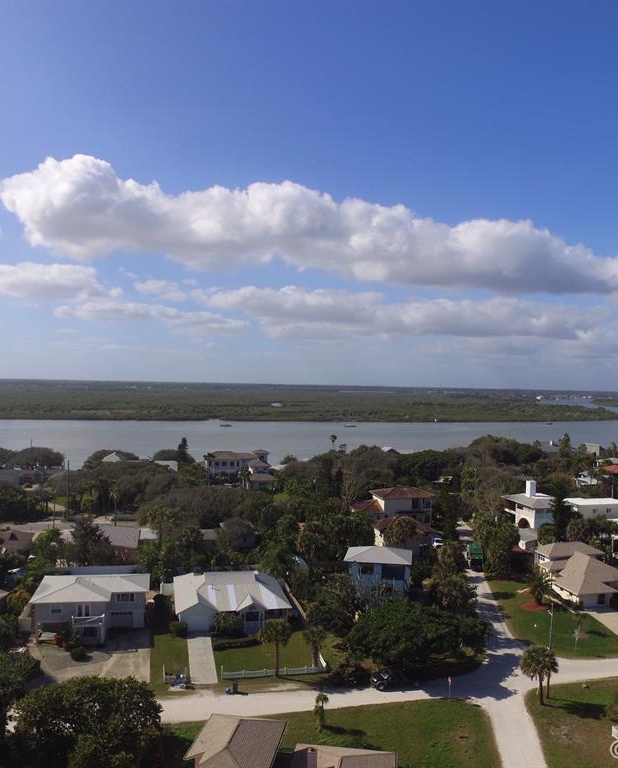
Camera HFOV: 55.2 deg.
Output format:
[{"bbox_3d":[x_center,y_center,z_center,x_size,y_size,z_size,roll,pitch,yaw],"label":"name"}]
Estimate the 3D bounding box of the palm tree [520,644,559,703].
[{"bbox_3d":[24.013,30.342,62.015,3.800,6.200,3.500,1,0,0],"label":"palm tree"}]

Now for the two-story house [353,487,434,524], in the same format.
[{"bbox_3d":[20.530,29.432,145.615,17.800,7.800,9.800,1,0,-19],"label":"two-story house"}]

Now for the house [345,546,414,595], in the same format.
[{"bbox_3d":[10.728,29.418,92.315,10.200,7.500,7.600,1,0,9],"label":"house"}]

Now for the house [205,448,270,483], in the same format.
[{"bbox_3d":[-24.036,27.236,198.014,20.500,11.000,14.000,1,0,-12],"label":"house"}]

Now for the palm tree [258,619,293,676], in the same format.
[{"bbox_3d":[-3.723,30.752,68.569,4.000,6.500,4.000,1,0,0],"label":"palm tree"}]

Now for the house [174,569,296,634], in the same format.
[{"bbox_3d":[-11.983,31.159,88.269,15.600,5.400,14.800,1,0,-11],"label":"house"}]

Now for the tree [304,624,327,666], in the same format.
[{"bbox_3d":[0.806,30.487,68.715,2.800,5.000,2.800,1,0,0],"label":"tree"}]

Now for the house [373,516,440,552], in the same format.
[{"bbox_3d":[20.509,31.885,127.269,11.500,5.300,10.000,1,0,-12],"label":"house"}]

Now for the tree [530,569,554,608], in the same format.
[{"bbox_3d":[35.307,30.749,90.015,3.700,5.800,3.700,1,0,0],"label":"tree"}]

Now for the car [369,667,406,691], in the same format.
[{"bbox_3d":[9.128,33.352,66.967,4.150,1.800,1.870,1,0,-10],"label":"car"}]

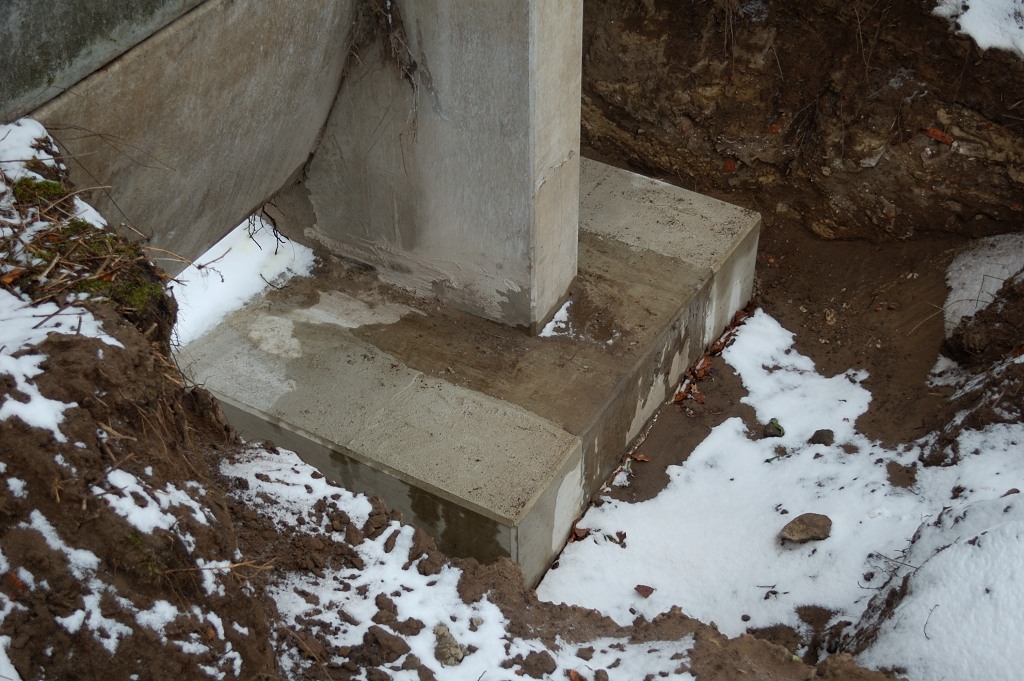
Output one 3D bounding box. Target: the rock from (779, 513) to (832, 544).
[{"bbox_3d":[0.808,0.514,3.983,0.150,0.068,0.100,-1,40,0],"label":"rock"}]

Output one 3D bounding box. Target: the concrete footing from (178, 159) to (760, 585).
[{"bbox_3d":[-0.242,-0.065,4.454,1.484,0.376,1.505,21,45,23],"label":"concrete footing"}]

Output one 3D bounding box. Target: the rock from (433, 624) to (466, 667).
[{"bbox_3d":[-0.147,0.715,3.399,0.074,0.068,0.115,-10,41,-11],"label":"rock"}]

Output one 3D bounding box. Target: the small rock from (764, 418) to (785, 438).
[{"bbox_3d":[0.772,0.260,4.277,0.064,0.048,0.058,-1,40,0],"label":"small rock"}]

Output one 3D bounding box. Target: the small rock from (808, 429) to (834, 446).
[{"bbox_3d":[0.907,0.284,4.247,0.078,0.046,0.062,-1,40,0],"label":"small rock"}]

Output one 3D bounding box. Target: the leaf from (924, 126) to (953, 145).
[{"bbox_3d":[1.460,-0.702,4.963,0.090,0.045,0.035,-1,40,0],"label":"leaf"}]

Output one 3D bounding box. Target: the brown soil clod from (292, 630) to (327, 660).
[{"bbox_3d":[-0.550,0.829,3.938,0.095,0.060,0.080,16,43,19],"label":"brown soil clod"}]

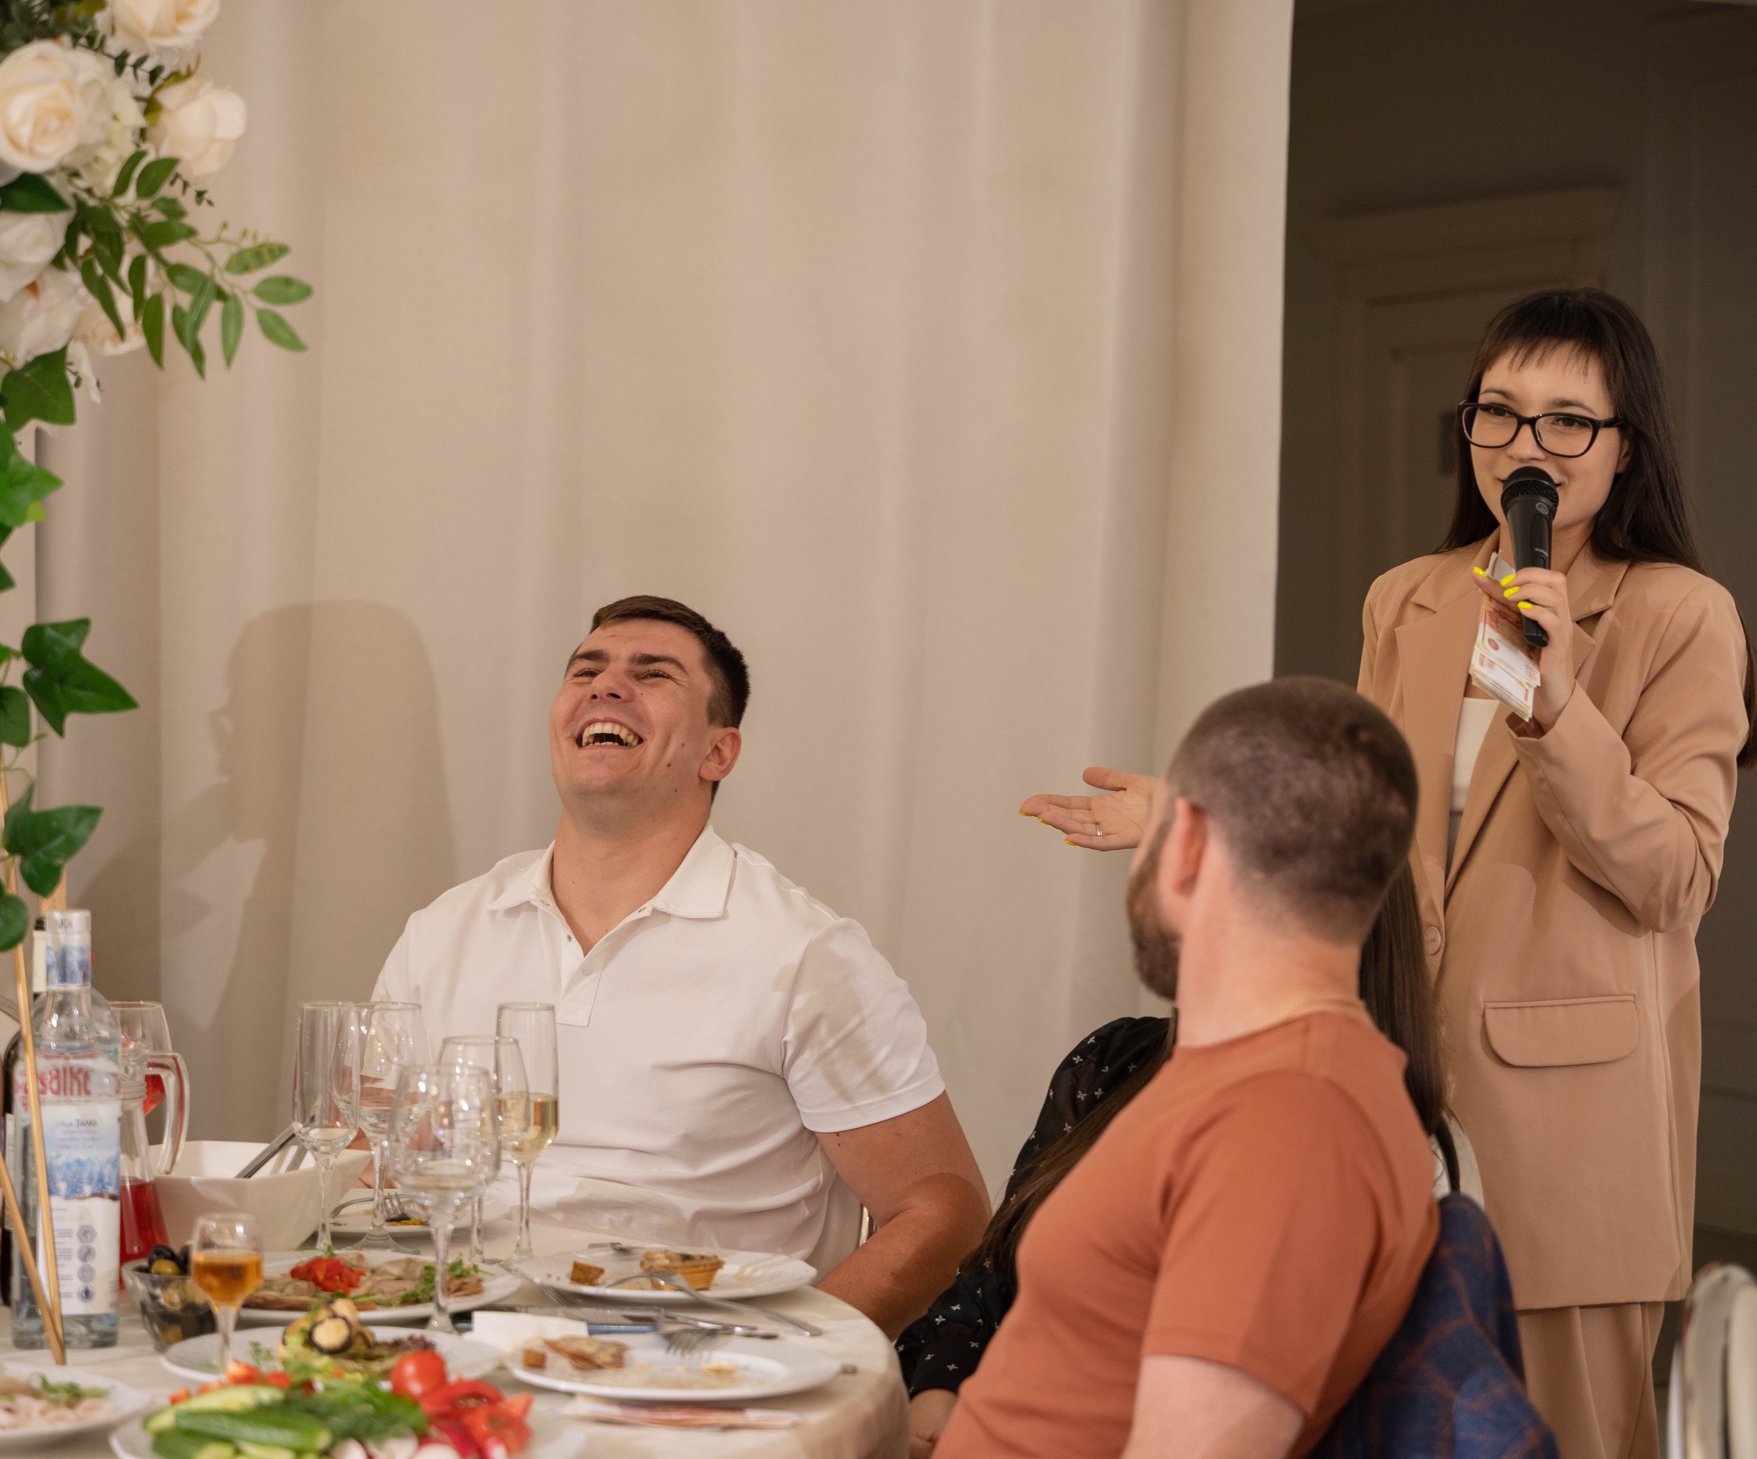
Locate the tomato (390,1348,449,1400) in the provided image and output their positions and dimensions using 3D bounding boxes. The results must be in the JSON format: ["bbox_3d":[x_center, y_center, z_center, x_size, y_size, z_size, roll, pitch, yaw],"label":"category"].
[{"bbox_3d":[-0.308,0.433,3.060,0.039,0.036,0.039,0,2,0],"label":"tomato"}]

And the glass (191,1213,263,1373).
[{"bbox_3d":[-0.455,0.408,3.184,0.050,0.135,0.050,0,2,0],"label":"glass"}]

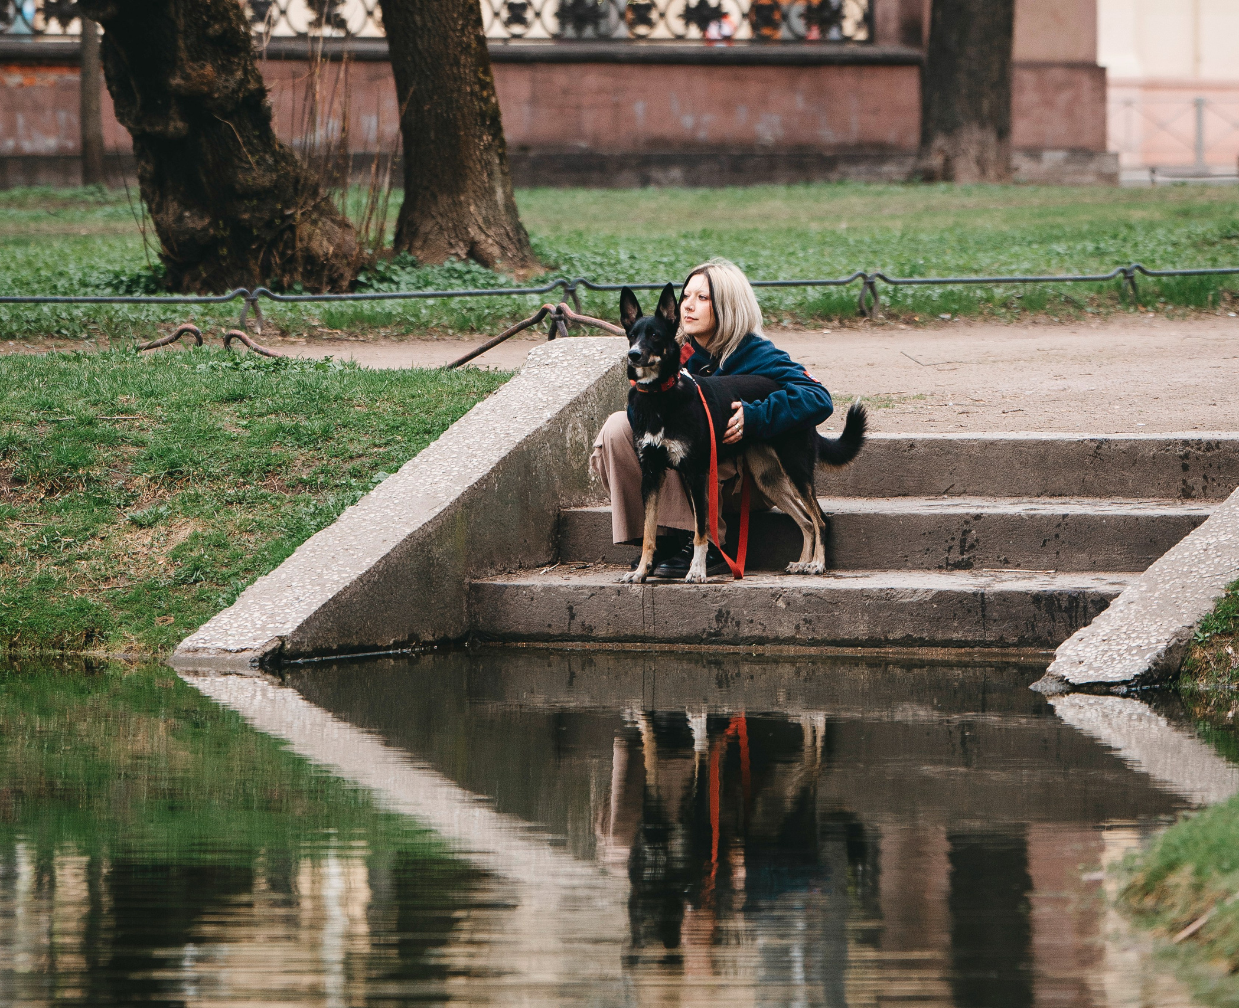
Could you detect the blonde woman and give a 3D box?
[{"bbox_3d":[0.285,-0.262,15.420,0.620,0.940,0.500,-3,5,-37],"label":"blonde woman"}]

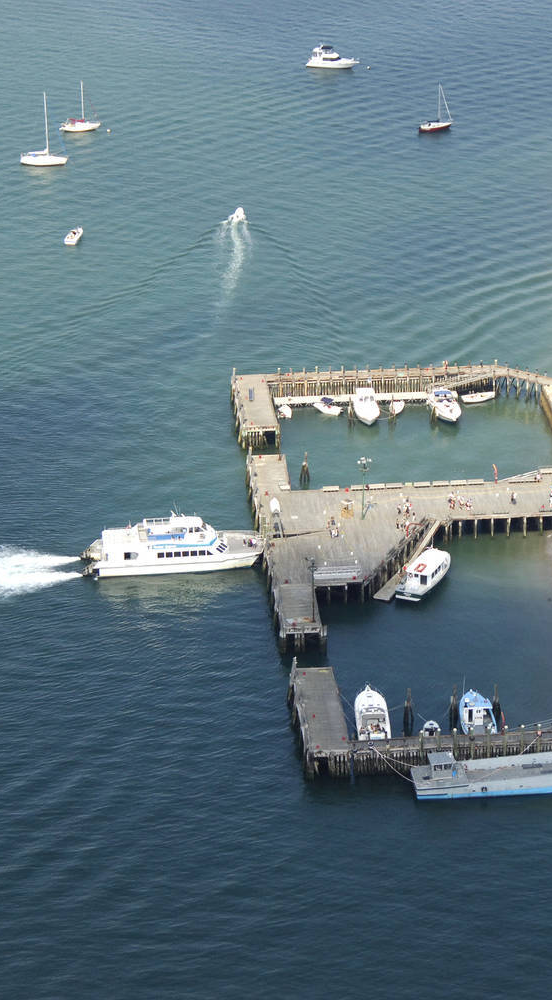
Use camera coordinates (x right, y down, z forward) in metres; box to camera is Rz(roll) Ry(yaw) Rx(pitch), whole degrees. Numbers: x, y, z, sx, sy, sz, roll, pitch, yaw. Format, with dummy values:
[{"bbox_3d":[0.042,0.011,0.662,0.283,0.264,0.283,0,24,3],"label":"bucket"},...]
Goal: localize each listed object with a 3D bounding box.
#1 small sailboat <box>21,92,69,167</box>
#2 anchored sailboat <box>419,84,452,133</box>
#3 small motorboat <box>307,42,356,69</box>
[{"bbox_3d":[-48.560,-77.760,655.030,9.800,15.200,3.200,0,22,2],"label":"small sailboat"},{"bbox_3d":[34.680,-85.330,679.250,7.600,10.000,2.600,-8,23,-19],"label":"anchored sailboat"},{"bbox_3d":[13.000,-101.100,713.880,11.800,4.900,3.900,3,23,9],"label":"small motorboat"}]

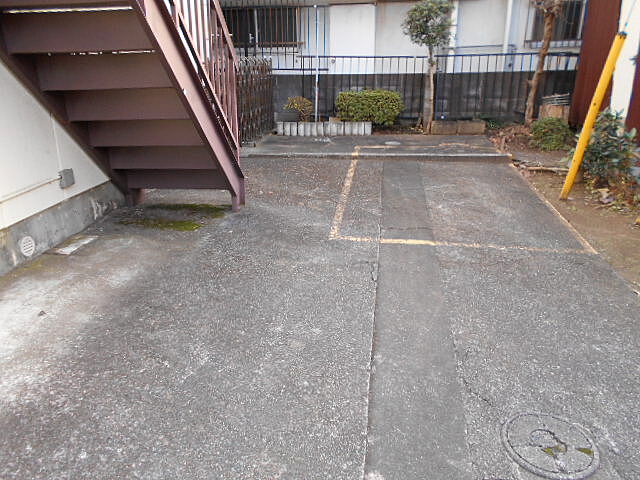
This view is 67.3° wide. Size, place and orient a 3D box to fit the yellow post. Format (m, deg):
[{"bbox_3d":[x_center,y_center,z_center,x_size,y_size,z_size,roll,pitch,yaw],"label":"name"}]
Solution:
[{"bbox_3d":[2.380,-1.041,4.228,0.077,1.437,0.077,11,20,4],"label":"yellow post"}]

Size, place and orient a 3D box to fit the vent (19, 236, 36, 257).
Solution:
[{"bbox_3d":[-2.100,0.049,3.476,0.025,0.138,0.138,2,22,8],"label":"vent"}]

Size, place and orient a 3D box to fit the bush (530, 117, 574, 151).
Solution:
[{"bbox_3d":[3.137,-1.464,6.473,0.570,0.400,0.540,2,22,8],"label":"bush"}]

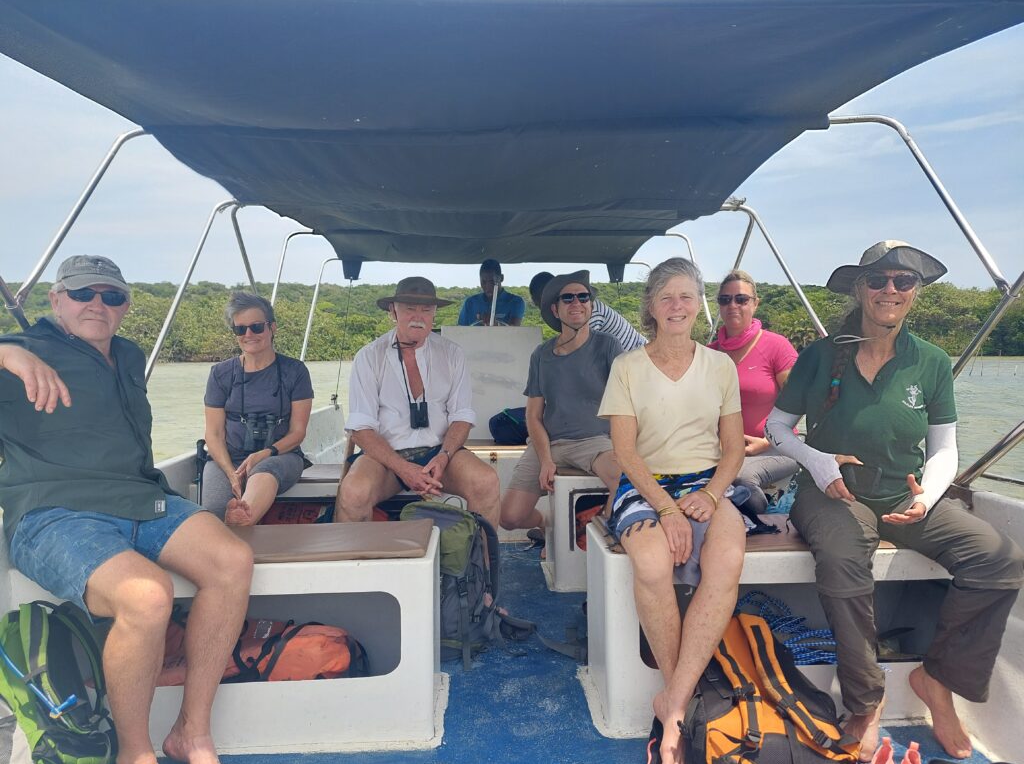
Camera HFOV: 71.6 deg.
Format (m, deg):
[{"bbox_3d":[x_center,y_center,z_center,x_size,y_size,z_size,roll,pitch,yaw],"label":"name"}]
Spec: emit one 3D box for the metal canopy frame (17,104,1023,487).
[{"bbox_3d":[0.070,-0.334,3.300,2.620,1.150,4.100,-1,3,-3],"label":"metal canopy frame"}]

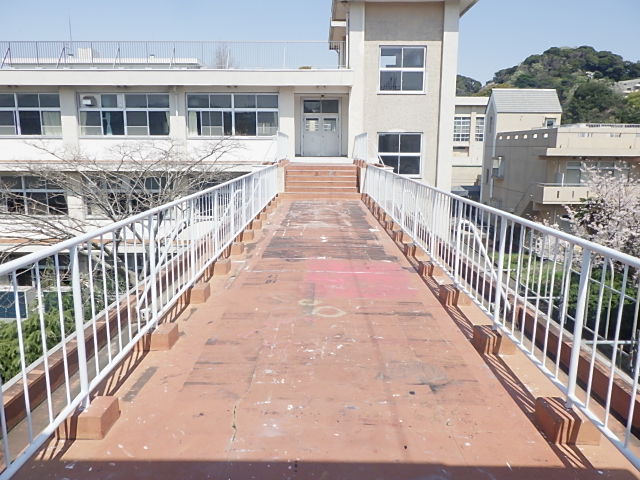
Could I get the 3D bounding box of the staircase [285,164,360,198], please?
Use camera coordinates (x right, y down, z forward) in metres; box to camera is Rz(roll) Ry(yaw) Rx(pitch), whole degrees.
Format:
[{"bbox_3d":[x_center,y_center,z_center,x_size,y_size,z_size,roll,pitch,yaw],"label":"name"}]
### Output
[{"bbox_3d":[0.040,-1.924,17.380,2.600,1.030,1.620,0,10,0],"label":"staircase"}]

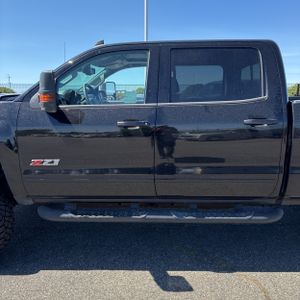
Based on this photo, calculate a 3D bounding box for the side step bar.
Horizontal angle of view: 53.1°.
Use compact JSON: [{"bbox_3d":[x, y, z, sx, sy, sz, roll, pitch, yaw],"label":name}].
[{"bbox_3d":[0.068,0.578,2.737,2.195,0.105,0.200,0,10,1],"label":"side step bar"}]

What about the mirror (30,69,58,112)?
[{"bbox_3d":[-0.828,-0.457,2.376,0.260,0.310,0.350,0,10,1],"label":"mirror"}]

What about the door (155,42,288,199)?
[{"bbox_3d":[0.599,-0.252,2.673,1.105,1.370,0.230,0,10,1],"label":"door"}]

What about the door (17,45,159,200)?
[{"bbox_3d":[-0.531,-0.251,2.693,1.195,1.350,0.230,0,10,1],"label":"door"}]

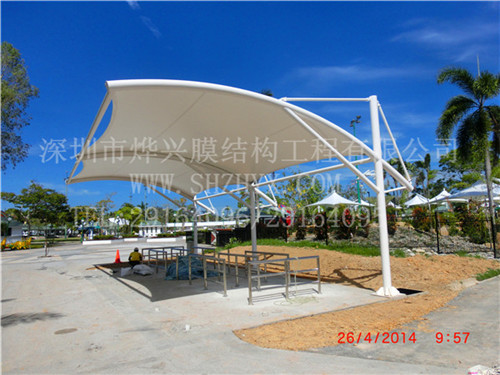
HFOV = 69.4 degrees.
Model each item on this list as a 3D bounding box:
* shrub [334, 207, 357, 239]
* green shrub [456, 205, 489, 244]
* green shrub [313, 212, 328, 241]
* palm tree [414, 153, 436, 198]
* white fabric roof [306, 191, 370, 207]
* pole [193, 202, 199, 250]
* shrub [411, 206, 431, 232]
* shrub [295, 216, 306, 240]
[{"bbox_3d":[5.818,2.132,22.000,1.340,1.969,1.340,-2,-6,0],"label":"shrub"},{"bbox_3d":[12.200,2.029,19.800,1.600,2.150,1.500,-4,-8,31],"label":"green shrub"},{"bbox_3d":[4.490,2.484,23.000,1.019,1.801,1.019,-2,-6,0],"label":"green shrub"},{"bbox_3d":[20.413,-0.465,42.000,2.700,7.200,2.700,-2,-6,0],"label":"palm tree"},{"bbox_3d":[8.761,1.127,37.000,4.600,1.700,4.600,4,-9,-45],"label":"white fabric roof"},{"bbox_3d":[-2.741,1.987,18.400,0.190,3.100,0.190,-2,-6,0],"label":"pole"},{"bbox_3d":[10.293,1.932,21.800,1.200,1.600,1.150,-3,-8,25],"label":"shrub"},{"bbox_3d":[3.426,2.782,24.500,0.814,1.645,0.814,-2,-6,0],"label":"shrub"}]

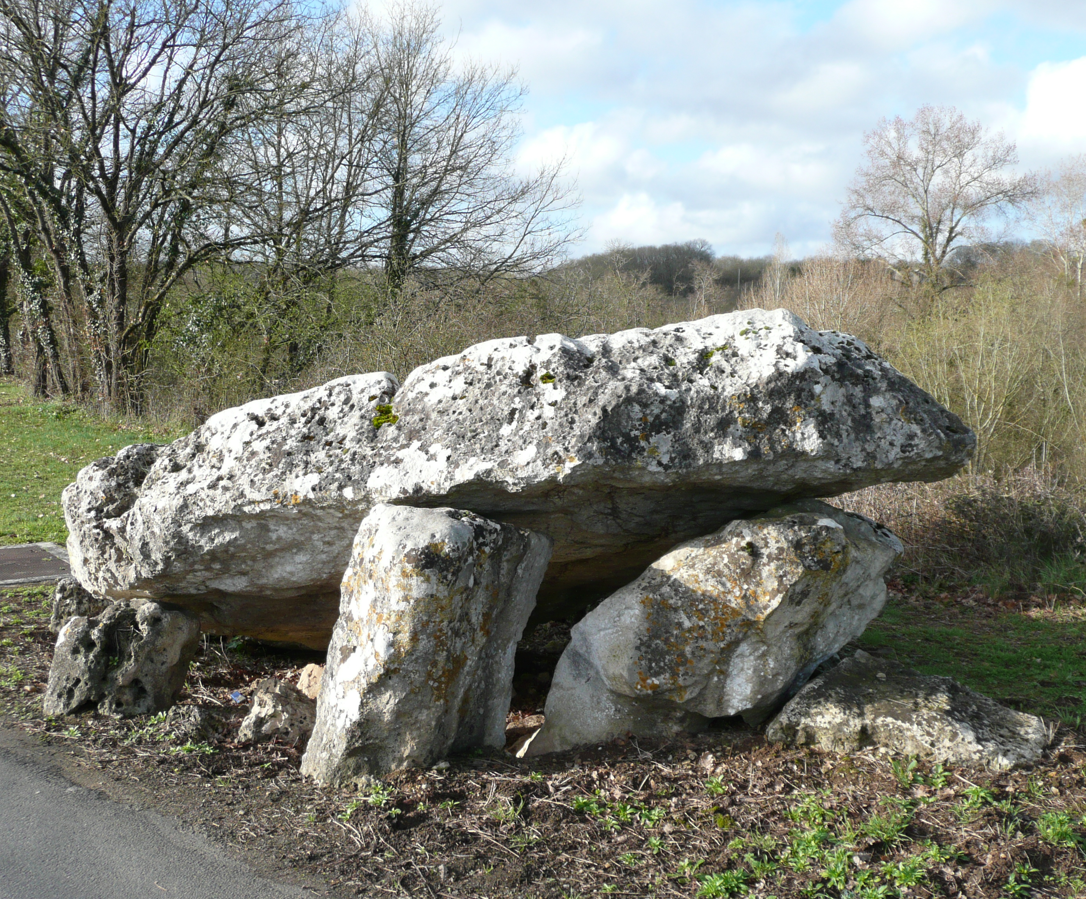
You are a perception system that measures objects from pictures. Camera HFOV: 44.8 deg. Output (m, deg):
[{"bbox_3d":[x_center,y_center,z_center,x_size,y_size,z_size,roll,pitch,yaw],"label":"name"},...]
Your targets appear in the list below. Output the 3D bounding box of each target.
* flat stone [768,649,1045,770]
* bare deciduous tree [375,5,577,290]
[{"bbox_3d":[1.360,0.939,4.981,1.000,0.310,0.560,2,6,22],"label":"flat stone"},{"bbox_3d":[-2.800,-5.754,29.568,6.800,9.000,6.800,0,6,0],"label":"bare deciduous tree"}]

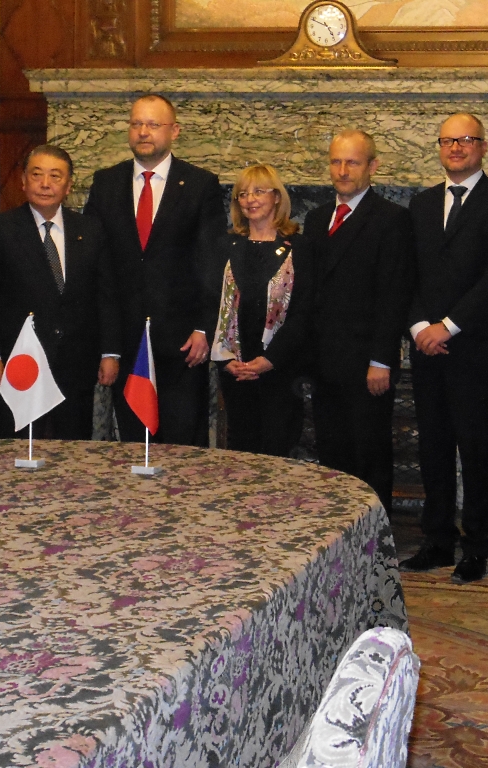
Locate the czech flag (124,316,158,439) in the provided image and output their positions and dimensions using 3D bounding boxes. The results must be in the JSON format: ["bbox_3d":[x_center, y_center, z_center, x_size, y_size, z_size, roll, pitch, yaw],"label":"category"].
[{"bbox_3d":[-0.263,-0.017,4.325,0.100,0.310,0.080,3,6,14],"label":"czech flag"}]

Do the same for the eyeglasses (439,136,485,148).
[{"bbox_3d":[0.851,-0.942,6.581,0.145,0.045,0.145,-1,4,27],"label":"eyeglasses"}]

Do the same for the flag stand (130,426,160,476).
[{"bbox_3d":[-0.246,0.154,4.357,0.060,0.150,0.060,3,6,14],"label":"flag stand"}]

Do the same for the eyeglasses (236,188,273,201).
[{"bbox_3d":[0.063,-0.776,6.899,0.135,0.042,0.140,-6,2,28],"label":"eyeglasses"}]

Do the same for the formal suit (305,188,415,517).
[{"bbox_3d":[0.468,-0.057,6.892,0.490,1.490,0.310,5,7,31],"label":"formal suit"}]

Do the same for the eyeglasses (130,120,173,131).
[{"bbox_3d":[-0.377,-1.069,6.979,0.140,0.038,0.140,4,7,26],"label":"eyeglasses"}]

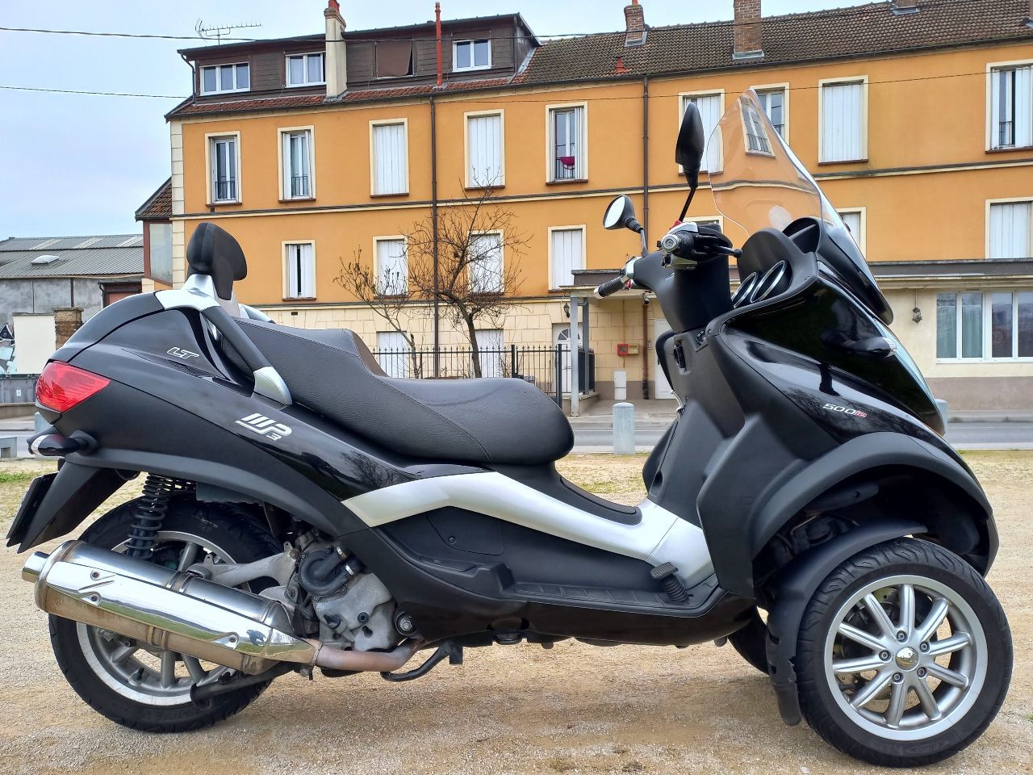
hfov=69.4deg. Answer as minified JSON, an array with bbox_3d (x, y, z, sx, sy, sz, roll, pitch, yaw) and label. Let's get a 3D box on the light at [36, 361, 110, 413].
[{"bbox_3d":[-0.930,0.000,1.578,0.178,0.107,0.125,-1,2,-2],"label":"light"}]

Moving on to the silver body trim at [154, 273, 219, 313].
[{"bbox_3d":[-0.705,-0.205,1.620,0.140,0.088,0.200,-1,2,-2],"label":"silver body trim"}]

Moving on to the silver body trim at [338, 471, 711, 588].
[{"bbox_3d":[0.026,0.298,1.580,0.750,0.225,0.160,-1,2,-3],"label":"silver body trim"}]

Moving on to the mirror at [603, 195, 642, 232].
[{"bbox_3d":[0.299,-0.494,2.120,0.072,0.100,0.130,-1,2,-20],"label":"mirror"}]

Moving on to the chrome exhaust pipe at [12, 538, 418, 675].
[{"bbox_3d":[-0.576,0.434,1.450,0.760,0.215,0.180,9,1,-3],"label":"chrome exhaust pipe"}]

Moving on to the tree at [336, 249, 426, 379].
[{"bbox_3d":[-3.043,-1.310,16.500,2.000,3.650,1.800,0,2,12],"label":"tree"}]

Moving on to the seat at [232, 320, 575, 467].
[{"bbox_3d":[-0.253,0.008,1.700,0.765,0.310,0.360,-1,2,-2],"label":"seat"}]

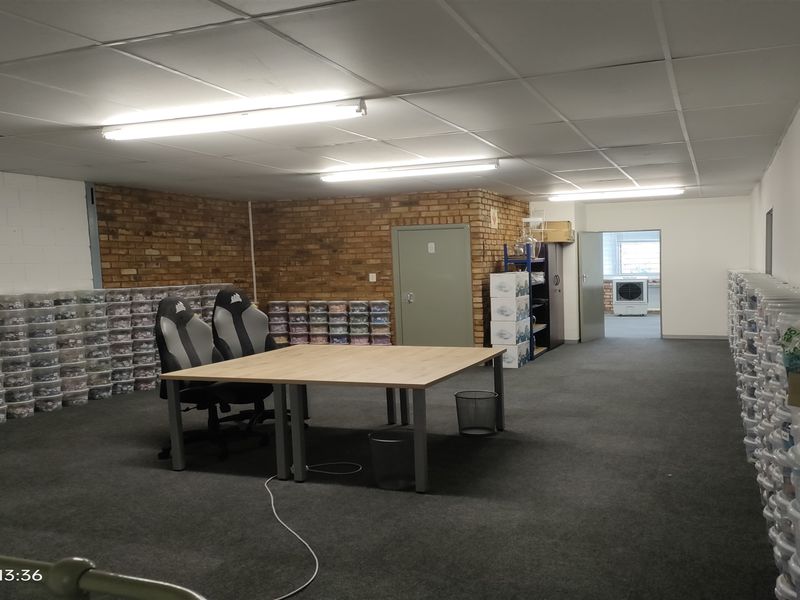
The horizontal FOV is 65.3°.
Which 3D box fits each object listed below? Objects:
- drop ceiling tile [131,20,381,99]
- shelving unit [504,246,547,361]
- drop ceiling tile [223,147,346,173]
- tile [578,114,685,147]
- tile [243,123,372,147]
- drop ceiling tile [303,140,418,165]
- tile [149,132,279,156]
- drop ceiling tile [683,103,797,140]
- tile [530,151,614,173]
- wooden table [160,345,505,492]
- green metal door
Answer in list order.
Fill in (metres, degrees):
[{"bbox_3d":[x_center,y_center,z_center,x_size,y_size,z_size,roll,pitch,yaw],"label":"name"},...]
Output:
[{"bbox_3d":[-0.664,-1.145,3.117,0.718,0.030,1.284,0,4,25],"label":"drop ceiling tile"},{"bbox_3d":[1.782,-0.013,8.944,0.400,1.600,0.920,0,4,25],"label":"shelving unit"},{"bbox_3d":[-0.956,-1.316,5.931,0.750,0.030,1.320,0,4,25],"label":"drop ceiling tile"},{"bbox_3d":[1.883,-1.354,5.021,0.750,0.030,1.320,0,4,25],"label":"tile"},{"bbox_3d":[-0.812,-1.228,4.495,0.724,0.030,1.301,0,4,25],"label":"tile"},{"bbox_3d":[-0.241,-1.326,5.716,0.739,0.030,1.320,0,4,25],"label":"drop ceiling tile"},{"bbox_3d":[-1.501,-1.219,4.713,0.721,0.030,1.320,0,4,25],"label":"tile"},{"bbox_3d":[2.609,-1.365,4.806,0.750,0.030,1.320,0,4,25],"label":"drop ceiling tile"},{"bbox_3d":[1.779,-1.445,6.493,0.748,0.030,1.320,0,4,25],"label":"tile"},{"bbox_3d":[-0.407,0.804,4.815,2.042,0.673,1.723,0,4,25],"label":"wooden table"},{"bbox_3d":[0.454,-0.088,8.450,1.120,1.920,0.100,0,4,22],"label":"green metal door"}]

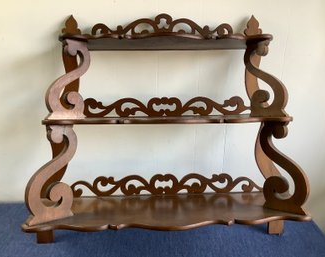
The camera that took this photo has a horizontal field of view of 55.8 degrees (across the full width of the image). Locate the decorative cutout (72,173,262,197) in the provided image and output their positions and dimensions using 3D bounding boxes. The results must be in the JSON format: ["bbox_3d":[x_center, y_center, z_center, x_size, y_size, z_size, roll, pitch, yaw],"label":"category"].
[{"bbox_3d":[0.012,0.174,0.950,0.604,0.067,0.012,-1,4,-3],"label":"decorative cutout"}]

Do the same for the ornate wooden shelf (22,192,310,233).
[{"bbox_3d":[0.016,0.222,0.834,0.704,0.016,0.244,-1,4,-3],"label":"ornate wooden shelf"}]

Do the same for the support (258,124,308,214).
[{"bbox_3d":[0.319,0.099,0.798,0.122,0.229,0.022,2,5,37],"label":"support"}]

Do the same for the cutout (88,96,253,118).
[{"bbox_3d":[0.011,-0.066,0.934,0.520,0.061,0.012,-1,4,-3],"label":"cutout"}]

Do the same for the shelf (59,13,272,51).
[{"bbox_3d":[0.009,-0.282,0.836,0.548,0.108,0.176,-1,4,-3],"label":"shelf"}]

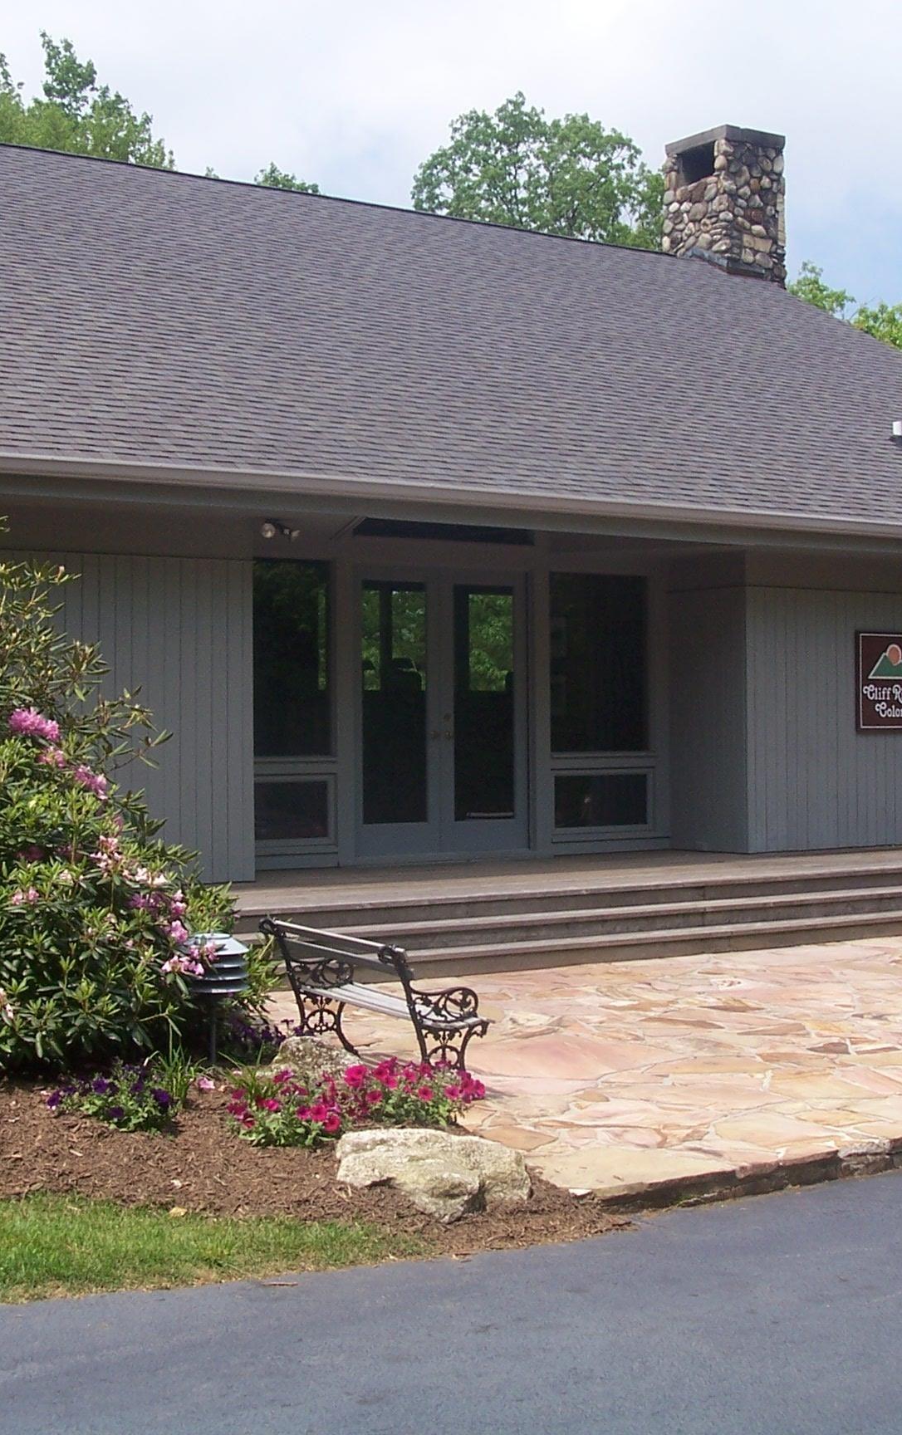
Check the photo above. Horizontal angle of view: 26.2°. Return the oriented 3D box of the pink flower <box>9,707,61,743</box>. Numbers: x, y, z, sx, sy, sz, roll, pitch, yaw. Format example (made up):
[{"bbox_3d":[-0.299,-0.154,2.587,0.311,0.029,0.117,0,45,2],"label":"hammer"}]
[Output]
[{"bbox_3d":[-2.130,0.038,9.900,0.260,0.190,0.200,0,0,-12],"label":"pink flower"}]

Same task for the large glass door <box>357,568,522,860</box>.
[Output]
[{"bbox_3d":[-0.043,-0.029,16.760,1.782,2.414,0.090,0,0,-33],"label":"large glass door"}]

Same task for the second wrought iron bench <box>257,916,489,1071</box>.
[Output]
[{"bbox_3d":[-0.351,1.266,8.536,0.520,0.700,1.380,0,0,-27],"label":"second wrought iron bench"}]

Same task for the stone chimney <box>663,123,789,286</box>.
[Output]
[{"bbox_3d":[3.870,-7.054,27.084,1.123,2.160,1.318,0,0,-33],"label":"stone chimney"}]

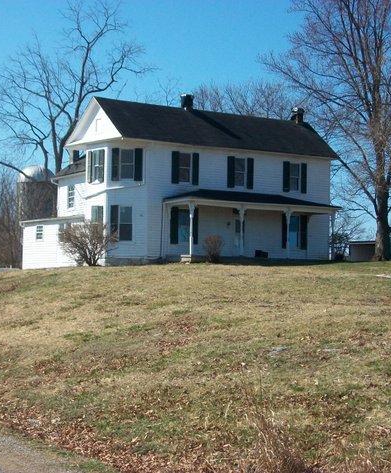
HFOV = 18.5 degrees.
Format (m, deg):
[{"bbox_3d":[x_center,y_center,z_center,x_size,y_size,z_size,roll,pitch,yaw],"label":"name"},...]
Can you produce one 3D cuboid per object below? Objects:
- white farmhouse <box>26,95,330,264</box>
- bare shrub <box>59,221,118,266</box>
[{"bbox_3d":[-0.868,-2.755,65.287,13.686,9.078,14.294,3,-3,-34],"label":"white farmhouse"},{"bbox_3d":[-5.088,0.347,57.200,2.750,2.150,2.600,1,-3,-5],"label":"bare shrub"}]

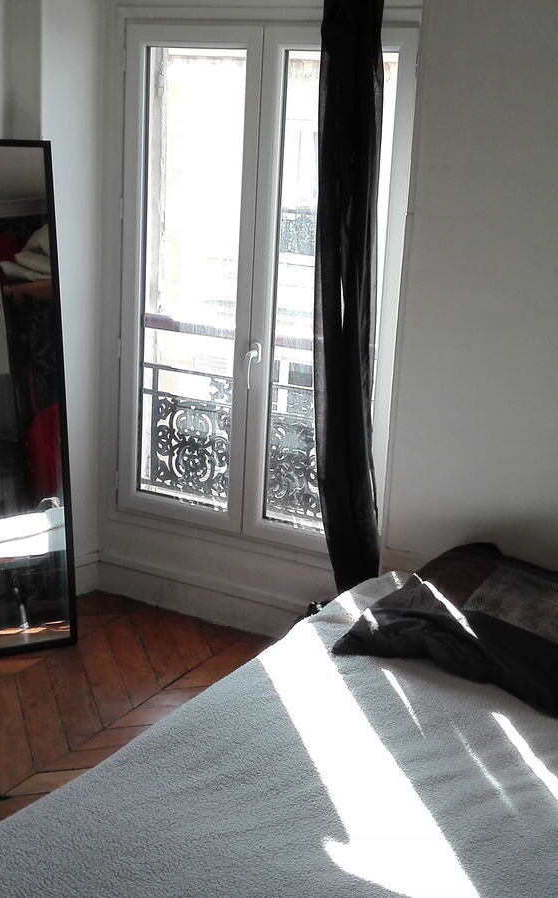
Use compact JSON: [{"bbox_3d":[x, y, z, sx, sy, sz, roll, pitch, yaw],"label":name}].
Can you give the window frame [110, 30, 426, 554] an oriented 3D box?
[{"bbox_3d":[-0.089,-0.525,3.800,1.081,1.708,0.077,10,15,27],"label":"window frame"}]

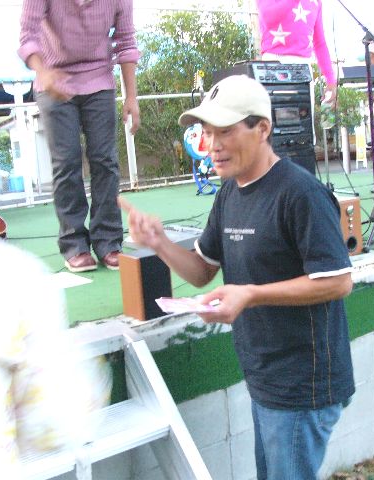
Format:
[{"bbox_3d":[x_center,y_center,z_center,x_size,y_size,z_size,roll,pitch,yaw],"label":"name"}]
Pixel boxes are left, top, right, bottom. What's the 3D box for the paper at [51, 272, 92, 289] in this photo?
[{"bbox_3d":[-0.569,0.175,2.926,0.210,0.004,0.297,-10,10,-33],"label":"paper"}]

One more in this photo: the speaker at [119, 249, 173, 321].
[{"bbox_3d":[-0.136,0.148,2.212,0.119,0.205,0.113,-12,11,-42],"label":"speaker"}]

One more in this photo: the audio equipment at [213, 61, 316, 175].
[{"bbox_3d":[0.538,-0.666,4.555,0.440,1.030,0.479,-9,10,-28],"label":"audio equipment"}]

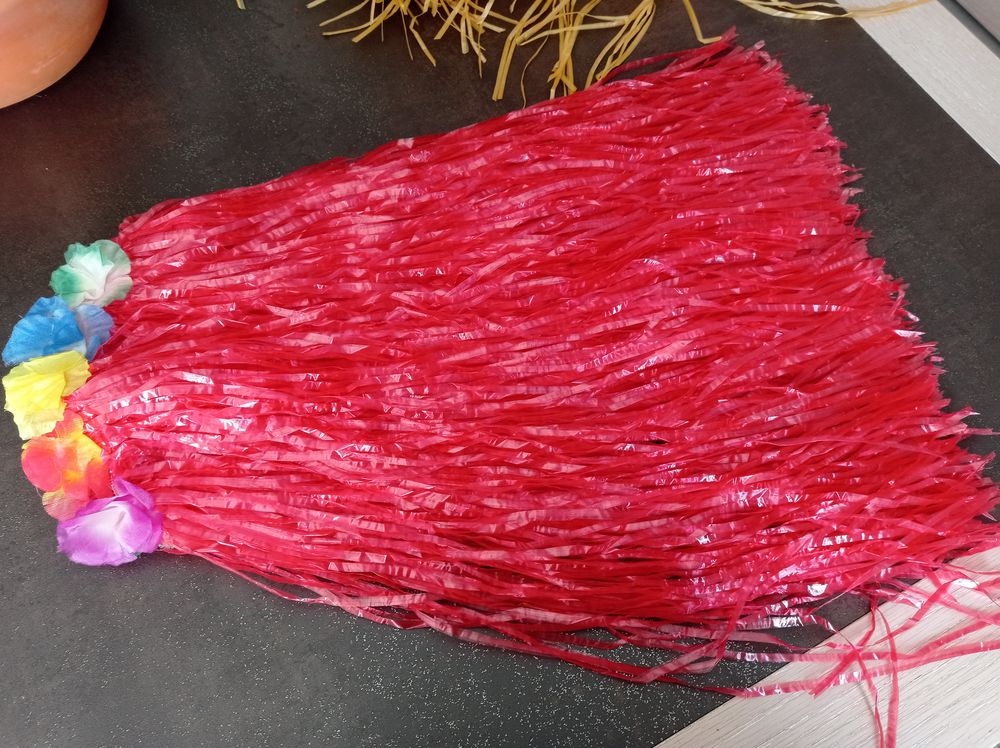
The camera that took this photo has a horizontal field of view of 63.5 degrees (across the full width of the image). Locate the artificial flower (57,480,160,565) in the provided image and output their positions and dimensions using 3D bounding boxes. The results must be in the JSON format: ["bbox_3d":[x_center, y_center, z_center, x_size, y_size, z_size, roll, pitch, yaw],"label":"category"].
[{"bbox_3d":[-0.284,0.108,0.589,0.069,0.040,0.064,-5,64,-5],"label":"artificial flower"}]

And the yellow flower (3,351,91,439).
[{"bbox_3d":[-0.354,0.016,0.632,0.062,0.040,0.069,-5,64,-5],"label":"yellow flower"}]

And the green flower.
[{"bbox_3d":[-0.346,-0.085,0.685,0.063,0.035,0.061,-5,64,-5],"label":"green flower"}]

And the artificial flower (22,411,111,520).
[{"bbox_3d":[-0.327,0.066,0.611,0.064,0.035,0.077,-5,64,-5],"label":"artificial flower"}]

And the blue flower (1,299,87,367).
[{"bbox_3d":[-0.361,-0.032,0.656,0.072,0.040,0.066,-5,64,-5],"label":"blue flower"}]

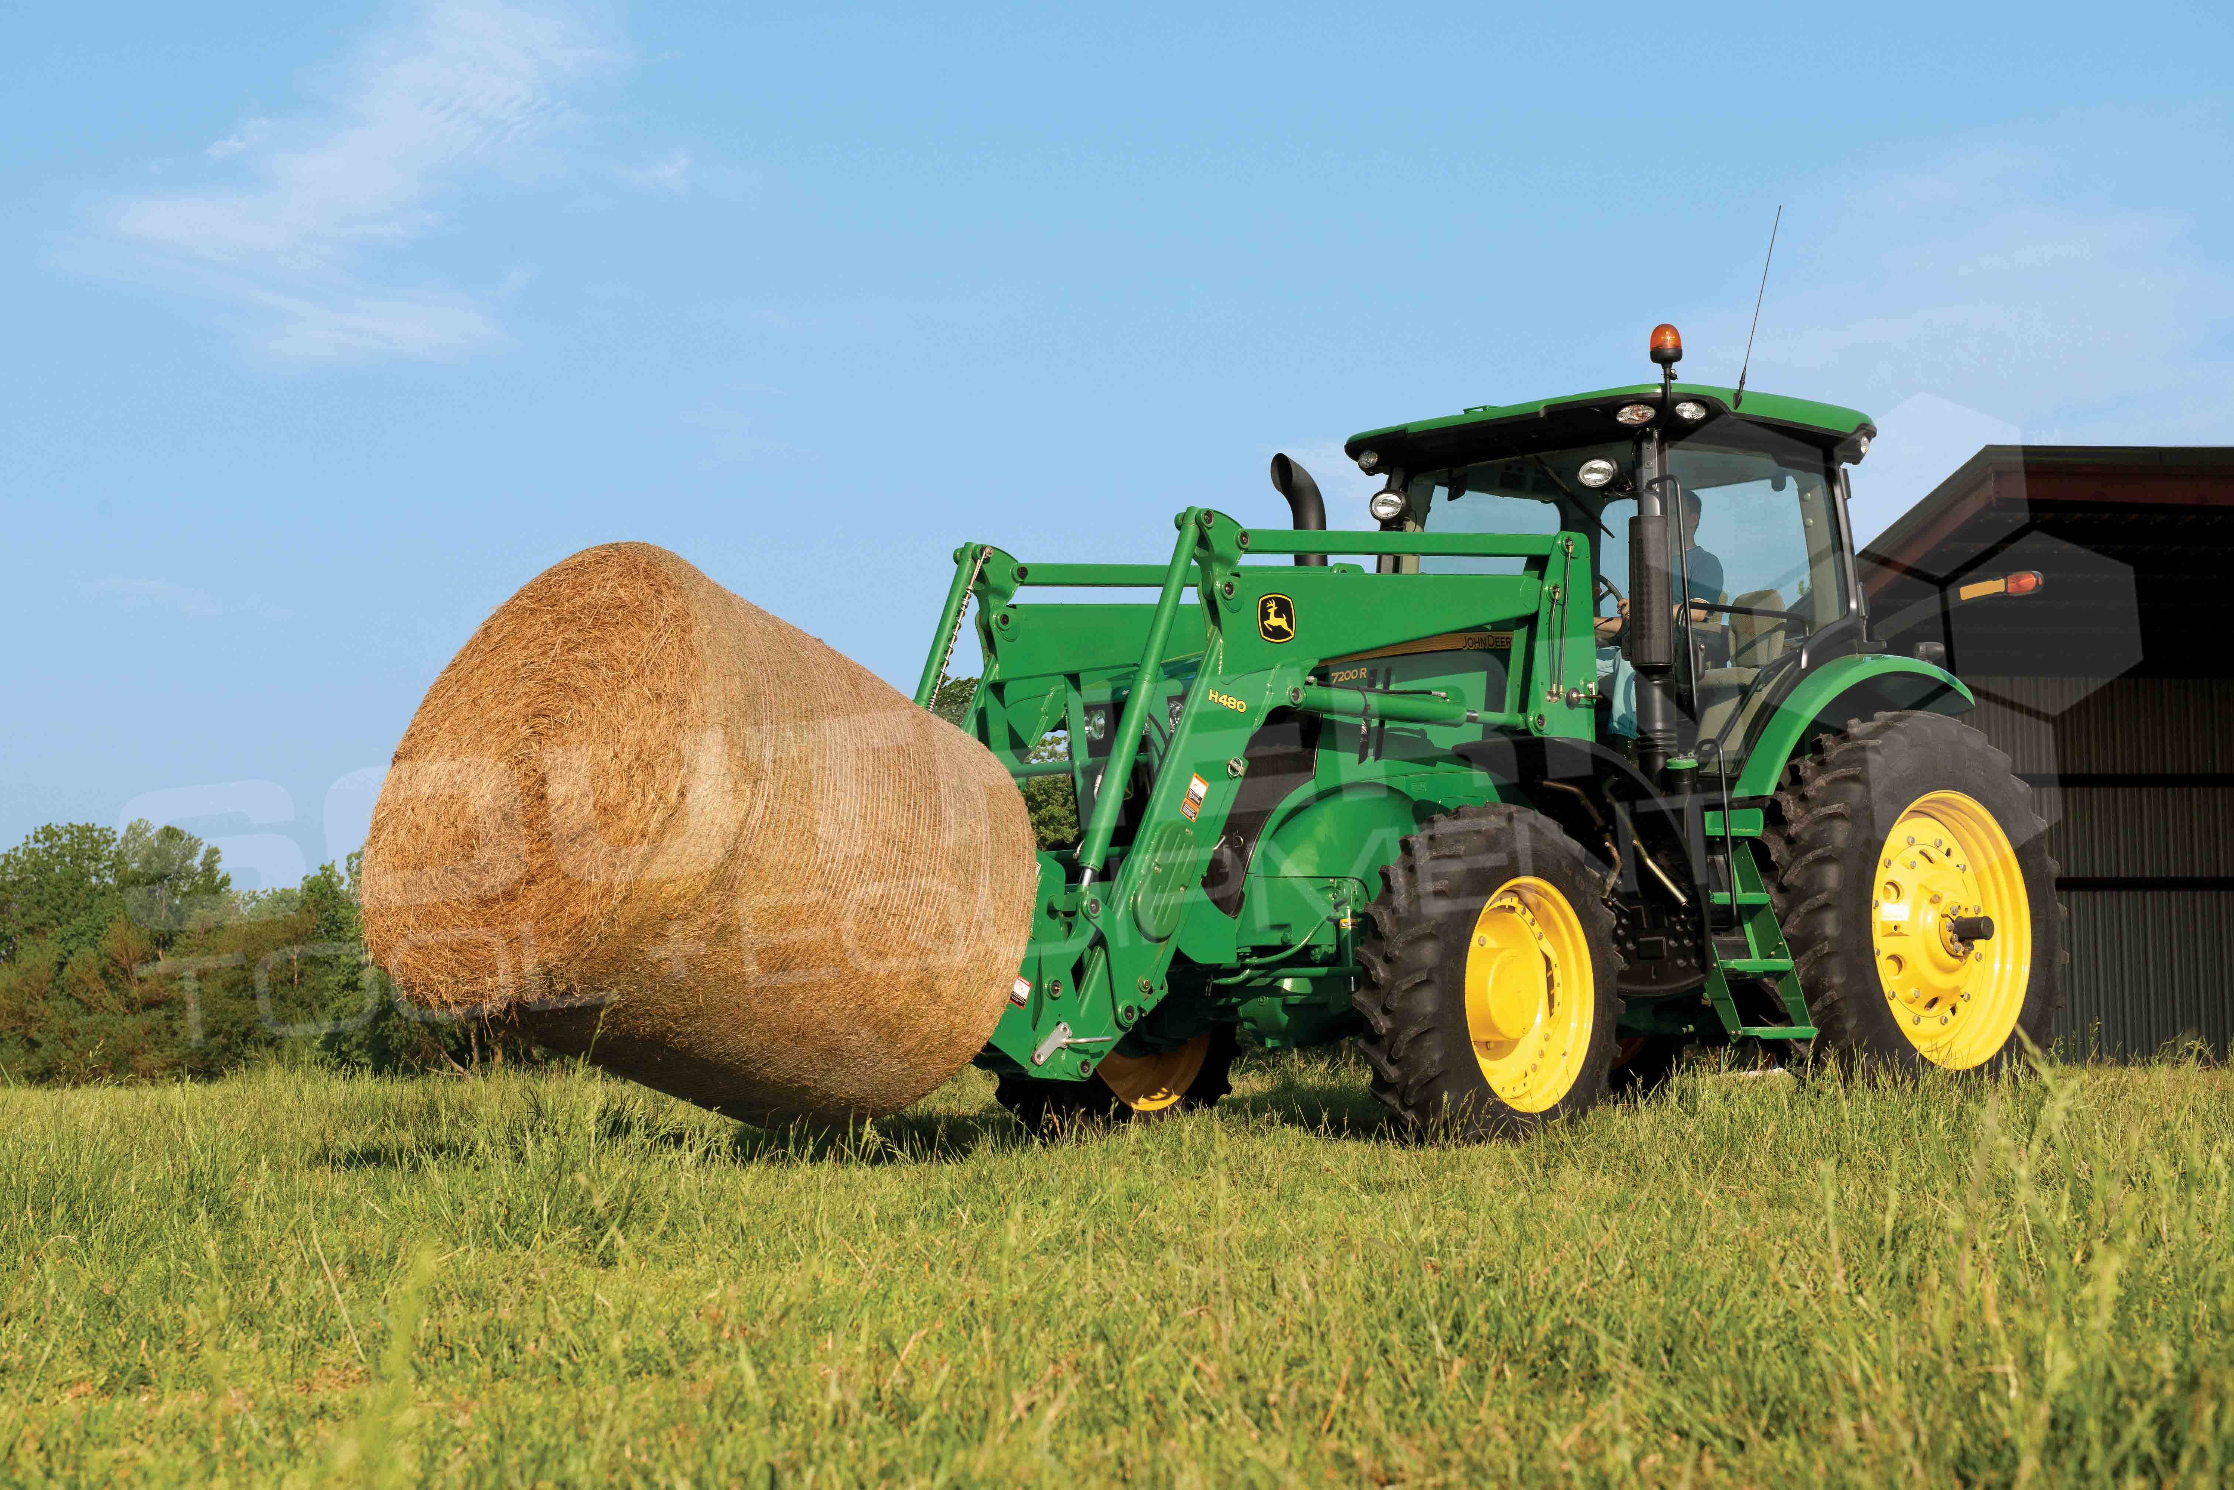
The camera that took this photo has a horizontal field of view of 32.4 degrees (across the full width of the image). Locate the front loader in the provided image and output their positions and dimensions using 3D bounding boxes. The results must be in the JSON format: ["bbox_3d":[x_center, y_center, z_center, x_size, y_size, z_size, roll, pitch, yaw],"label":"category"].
[{"bbox_3d":[1.344,0.022,16.282,6.400,3.460,2.420,3,-6,-44],"label":"front loader"}]

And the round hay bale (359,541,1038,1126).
[{"bbox_3d":[-1.451,0.385,13.564,1.670,1.670,1.630,-5,-26,44],"label":"round hay bale"}]

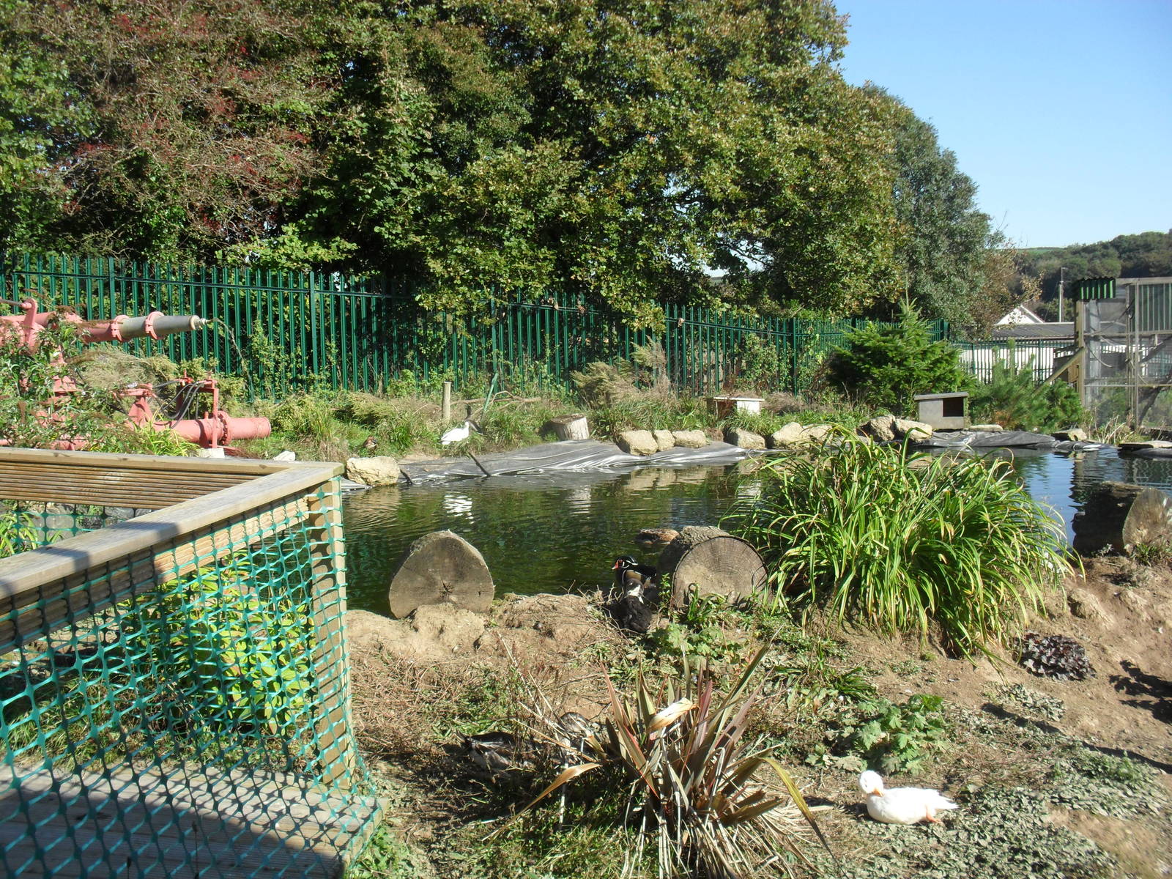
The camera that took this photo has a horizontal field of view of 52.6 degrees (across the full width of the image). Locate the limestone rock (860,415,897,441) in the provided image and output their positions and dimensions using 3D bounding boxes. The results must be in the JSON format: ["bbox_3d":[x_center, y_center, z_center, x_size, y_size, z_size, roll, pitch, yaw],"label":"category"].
[{"bbox_3d":[4.356,-0.164,17.700,0.530,0.380,0.420,-1,3,11],"label":"limestone rock"}]

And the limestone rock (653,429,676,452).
[{"bbox_3d":[1.060,0.012,16.050,0.330,0.310,0.370,-1,4,0],"label":"limestone rock"}]

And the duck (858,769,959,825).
[{"bbox_3d":[1.116,1.243,4.120,0.340,0.185,0.155,-1,5,-9],"label":"duck"}]

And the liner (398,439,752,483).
[{"bbox_3d":[-0.122,0.153,13.700,4.500,0.350,1.200,-3,6,-30],"label":"liner"}]

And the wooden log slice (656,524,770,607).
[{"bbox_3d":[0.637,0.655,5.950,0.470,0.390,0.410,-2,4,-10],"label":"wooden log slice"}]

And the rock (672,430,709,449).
[{"bbox_3d":[1.414,-0.012,16.050,0.480,0.260,0.340,-1,4,0],"label":"rock"}]

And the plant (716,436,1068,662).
[{"bbox_3d":[1.477,0.500,5.750,1.520,0.950,1.200,0,5,0],"label":"plant"}]

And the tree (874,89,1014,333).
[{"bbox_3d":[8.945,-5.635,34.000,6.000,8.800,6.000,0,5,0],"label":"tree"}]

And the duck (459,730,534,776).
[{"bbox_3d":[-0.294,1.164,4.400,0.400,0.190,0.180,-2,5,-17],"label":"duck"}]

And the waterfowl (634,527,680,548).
[{"bbox_3d":[0.510,0.696,8.300,0.370,0.170,0.180,-1,5,-12],"label":"waterfowl"}]

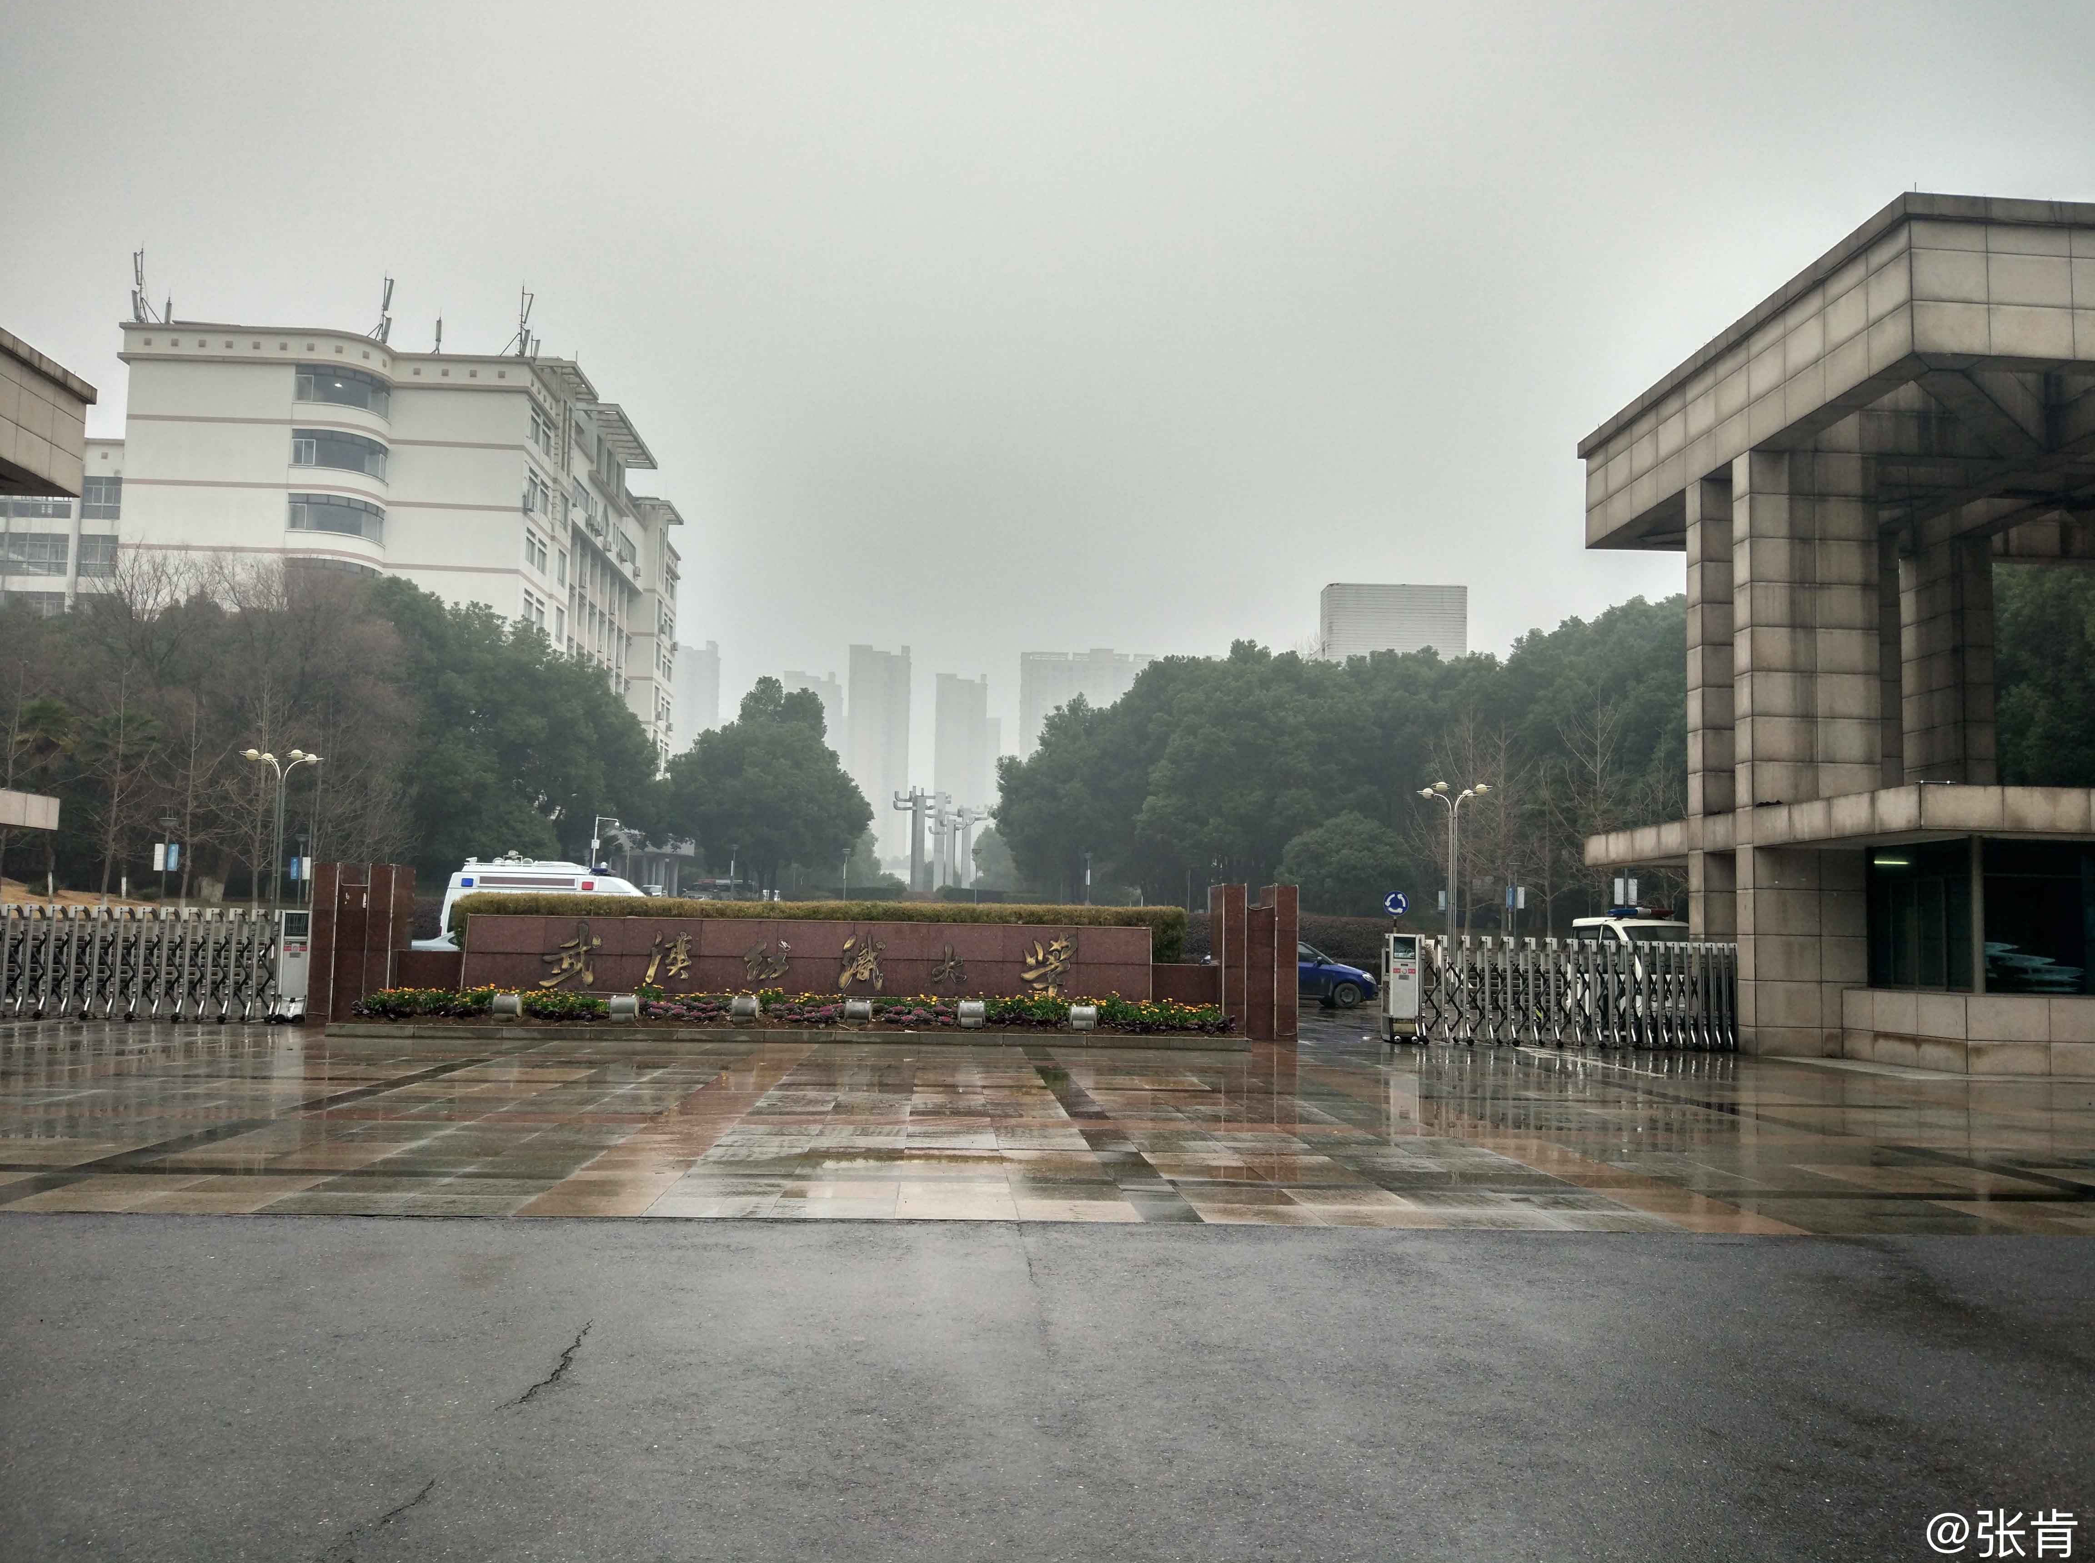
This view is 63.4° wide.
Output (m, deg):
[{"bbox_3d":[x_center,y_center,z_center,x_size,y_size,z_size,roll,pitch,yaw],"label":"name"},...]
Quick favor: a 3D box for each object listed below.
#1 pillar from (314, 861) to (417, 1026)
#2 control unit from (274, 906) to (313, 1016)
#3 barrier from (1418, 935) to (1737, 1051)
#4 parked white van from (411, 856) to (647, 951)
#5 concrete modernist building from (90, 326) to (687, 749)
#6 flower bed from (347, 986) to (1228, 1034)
[{"bbox_3d":[-10.712,2.527,26.634,1.154,2.480,1.200,2,-5,-4],"label":"pillar"},{"bbox_3d":[-11.515,2.822,26.000,0.461,1.740,0.500,2,-5,-4],"label":"control unit"},{"bbox_3d":[8.336,3.329,26.737,4.979,1.700,0.650,2,-5,-4],"label":"barrier"},{"bbox_3d":[-9.132,3.072,34.052,5.500,2.650,2.050,1,-5,-2],"label":"parked white van"},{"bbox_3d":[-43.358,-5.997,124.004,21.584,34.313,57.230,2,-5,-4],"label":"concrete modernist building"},{"bbox_3d":[-3.405,3.110,23.013,11.700,0.500,1.550,2,-5,-3],"label":"flower bed"}]

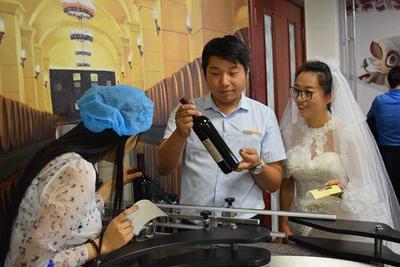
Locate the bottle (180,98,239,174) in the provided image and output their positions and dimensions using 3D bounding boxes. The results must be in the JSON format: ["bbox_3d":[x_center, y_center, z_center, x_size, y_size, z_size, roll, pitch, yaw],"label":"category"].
[{"bbox_3d":[0.029,0.005,1.680,0.071,0.310,0.071,-37,4,-24],"label":"bottle"}]

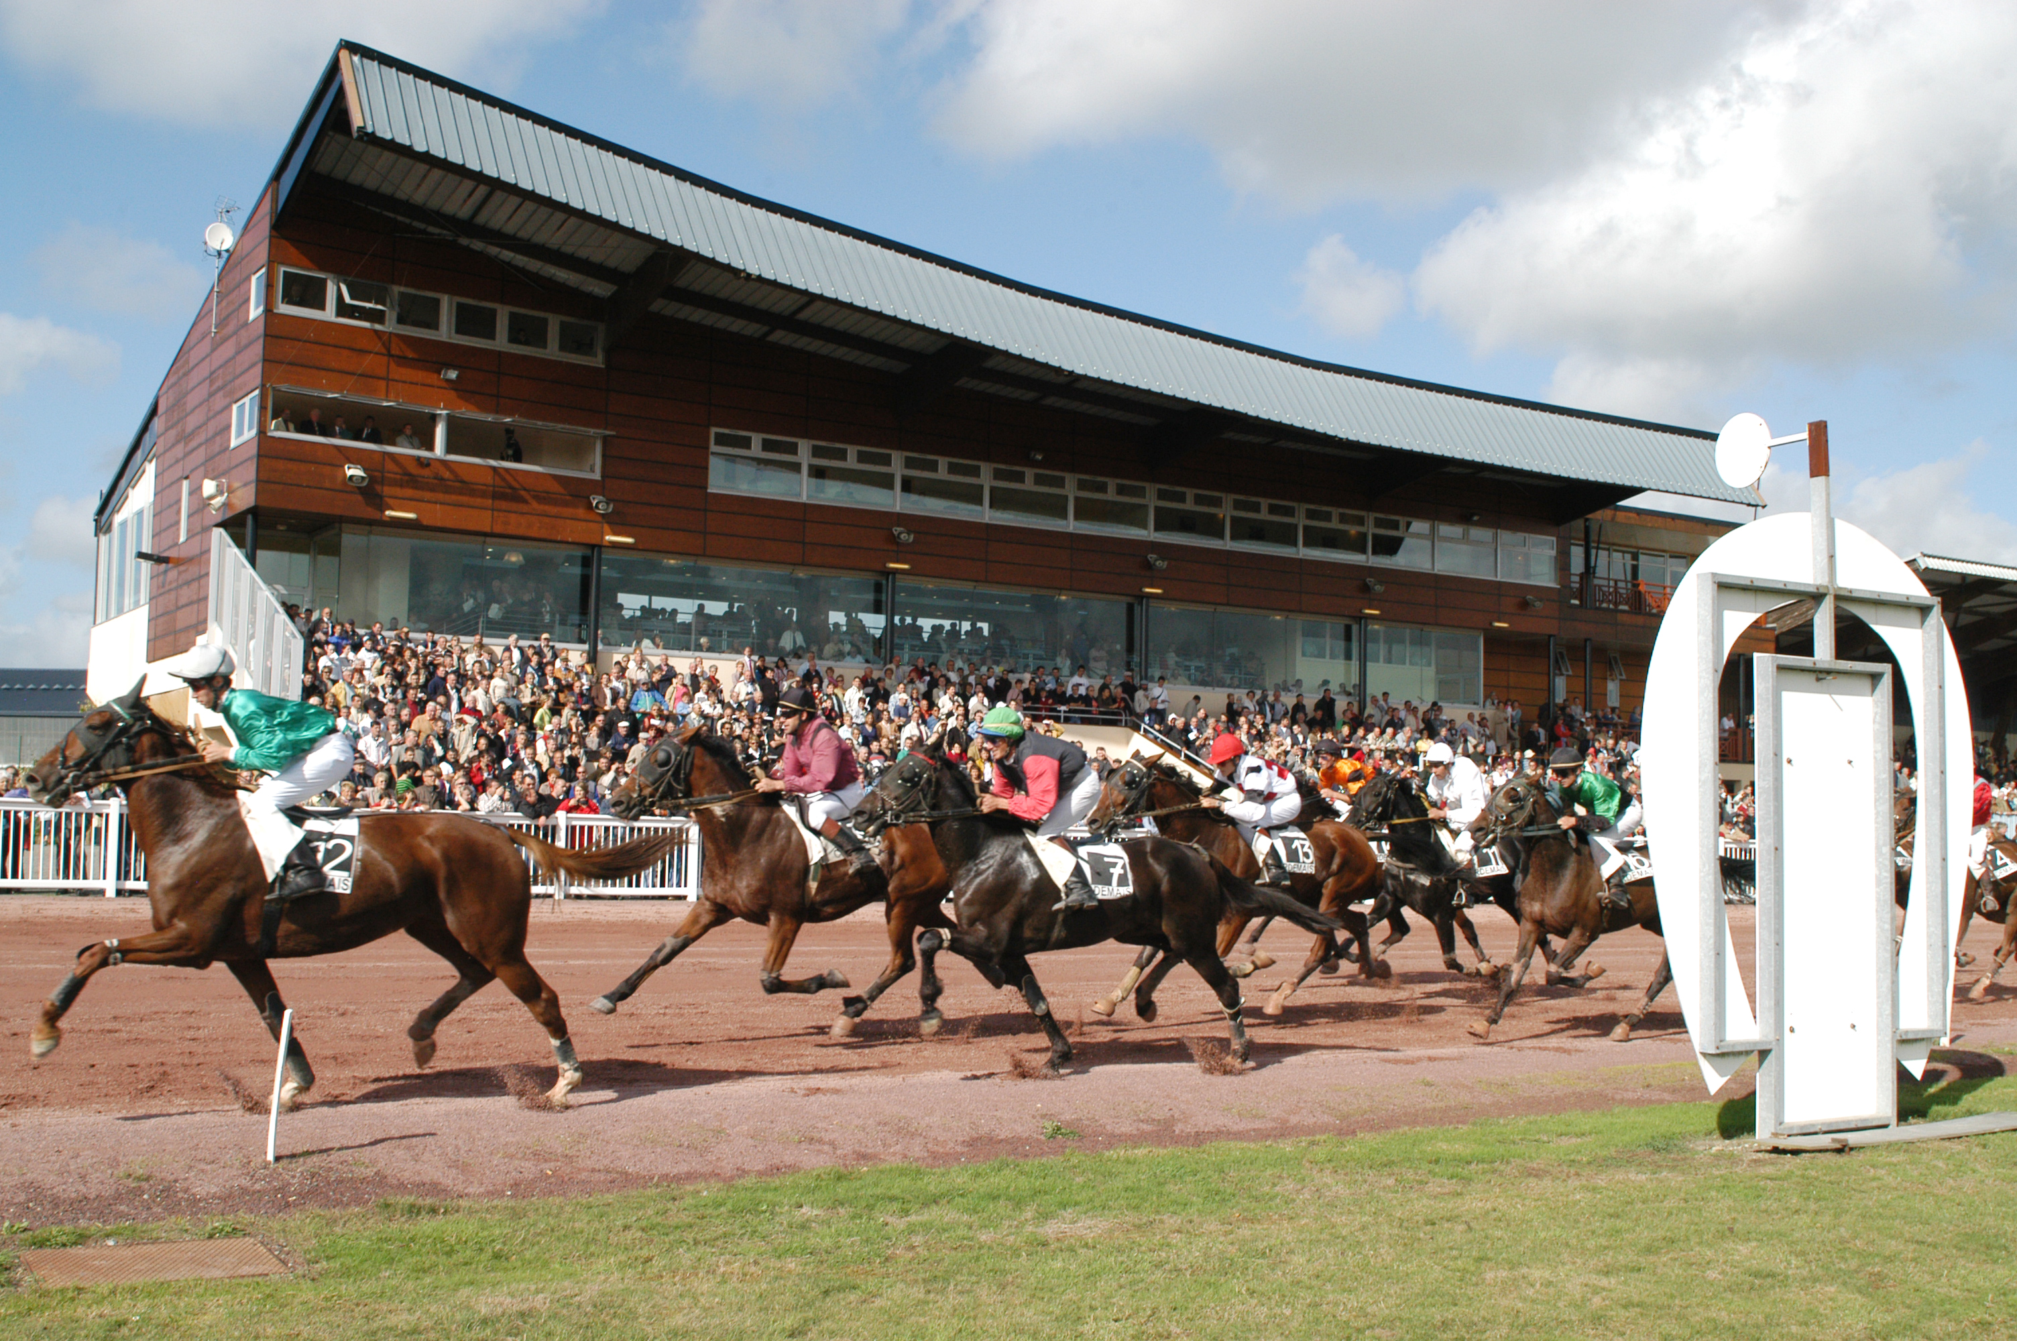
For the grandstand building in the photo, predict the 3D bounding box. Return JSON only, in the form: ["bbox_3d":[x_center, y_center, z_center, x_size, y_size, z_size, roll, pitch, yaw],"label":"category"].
[{"bbox_3d":[-1.769,-2.257,57.624,41.500,15.800,24.000,4,-6,-32],"label":"grandstand building"}]

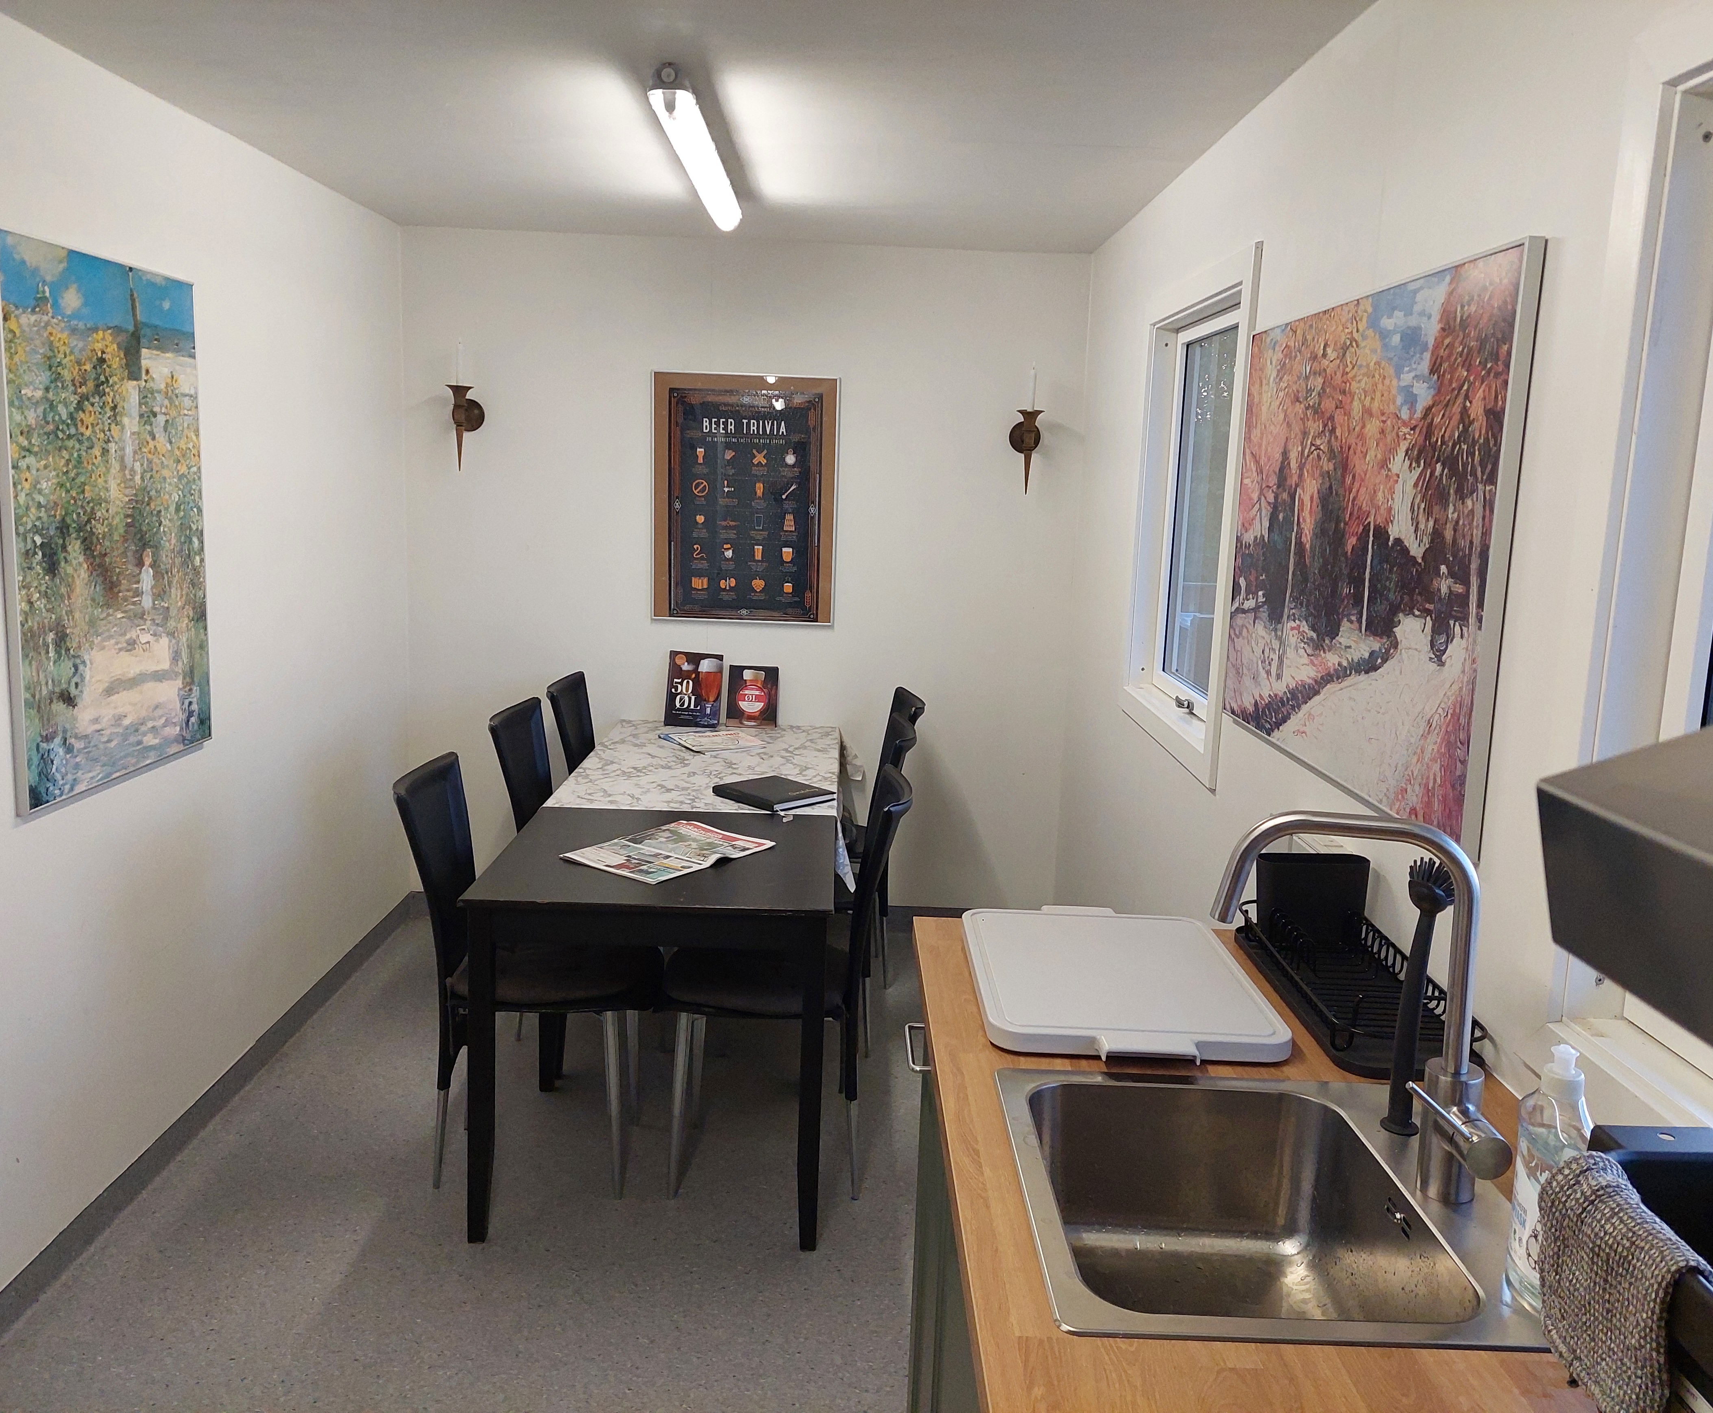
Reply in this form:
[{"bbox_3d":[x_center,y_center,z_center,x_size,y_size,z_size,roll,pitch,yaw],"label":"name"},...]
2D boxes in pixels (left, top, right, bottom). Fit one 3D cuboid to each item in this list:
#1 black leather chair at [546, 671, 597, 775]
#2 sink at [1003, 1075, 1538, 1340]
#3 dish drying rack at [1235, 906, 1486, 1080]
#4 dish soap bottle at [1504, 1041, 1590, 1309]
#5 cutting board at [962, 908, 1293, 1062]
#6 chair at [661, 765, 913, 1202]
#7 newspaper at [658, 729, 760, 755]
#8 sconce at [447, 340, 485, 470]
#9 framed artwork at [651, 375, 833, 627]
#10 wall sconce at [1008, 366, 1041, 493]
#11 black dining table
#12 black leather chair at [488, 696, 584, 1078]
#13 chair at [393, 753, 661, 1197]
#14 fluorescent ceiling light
[{"bbox_3d":[-0.670,0.386,4.263,0.543,0.918,0.390,2,10,-1],"label":"black leather chair"},{"bbox_3d":[0.387,0.544,1.312,0.466,0.181,0.473,2,10,-1],"label":"sink"},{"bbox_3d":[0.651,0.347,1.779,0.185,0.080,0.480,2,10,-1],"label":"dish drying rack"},{"bbox_3d":[0.580,0.384,1.123,0.048,0.217,0.076,2,10,-1],"label":"dish soap bottle"},{"bbox_3d":[0.331,0.354,1.783,0.362,0.032,0.517,2,10,-1],"label":"cutting board"},{"bbox_3d":[-0.161,0.611,3.068,0.527,0.918,0.390,2,10,-1],"label":"chair"},{"bbox_3d":[-0.434,0.110,4.199,0.270,0.015,0.330,-4,12,-33],"label":"newspaper"},{"bbox_3d":[-1.263,-0.959,4.353,0.106,0.405,0.160,2,10,-1],"label":"sconce"},{"bbox_3d":[-0.374,-0.689,4.555,0.614,0.816,0.020,2,10,-1],"label":"framed artwork"},{"bbox_3d":[0.556,-0.886,4.380,0.106,0.396,0.160,2,10,-1],"label":"wall sconce"},{"bbox_3d":[-0.426,0.688,3.088,0.739,0.735,0.752,2,10,-1],"label":"black dining table"},{"bbox_3d":[-0.704,0.462,3.817,0.530,0.910,0.410,2,10,-1],"label":"black leather chair"},{"bbox_3d":[-0.704,0.592,3.066,0.550,0.918,0.390,2,10,-1],"label":"chair"},{"bbox_3d":[-0.345,-1.245,3.131,0.100,0.095,1.260,2,10,-1],"label":"fluorescent ceiling light"}]

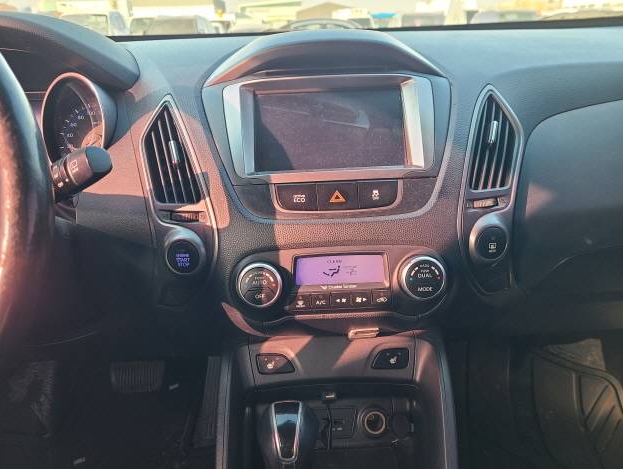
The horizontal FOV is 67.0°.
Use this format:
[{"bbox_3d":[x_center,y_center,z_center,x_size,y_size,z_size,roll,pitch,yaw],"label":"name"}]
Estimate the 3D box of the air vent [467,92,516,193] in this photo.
[{"bbox_3d":[0.208,-0.105,0.540,0.047,0.106,0.030,5,-5,-9],"label":"air vent"}]

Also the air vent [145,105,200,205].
[{"bbox_3d":[-0.158,-0.090,0.535,0.049,0.108,0.030,-11,-5,10],"label":"air vent"}]

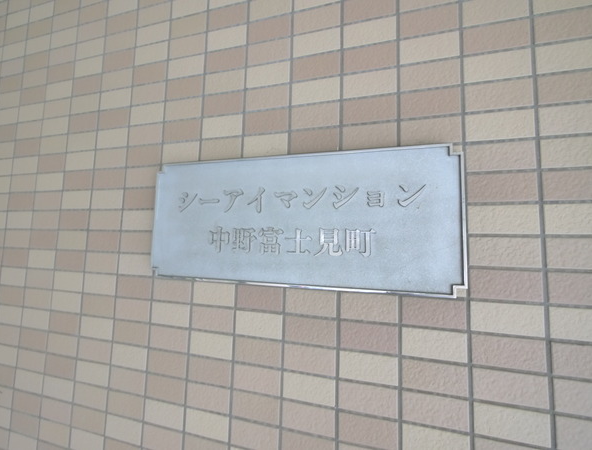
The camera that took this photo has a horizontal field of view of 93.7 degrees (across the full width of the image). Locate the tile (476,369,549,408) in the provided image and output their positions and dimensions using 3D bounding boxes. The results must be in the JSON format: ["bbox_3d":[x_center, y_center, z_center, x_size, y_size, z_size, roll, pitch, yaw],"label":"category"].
[{"bbox_3d":[0.313,0.239,0.411,0.095,0.045,0.010,0,-5,16],"label":"tile"}]

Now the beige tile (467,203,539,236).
[{"bbox_3d":[0.320,-0.008,0.429,0.095,0.045,0.010,0,-5,17],"label":"beige tile"}]

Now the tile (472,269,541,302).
[{"bbox_3d":[0.318,0.091,0.423,0.095,0.045,0.009,0,-5,17],"label":"tile"}]

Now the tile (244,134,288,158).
[{"bbox_3d":[-0.060,-0.158,0.559,0.095,0.045,0.009,0,-5,17],"label":"tile"}]

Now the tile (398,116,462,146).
[{"bbox_3d":[0.229,-0.158,0.473,0.095,0.045,0.009,0,-5,17],"label":"tile"}]

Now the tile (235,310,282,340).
[{"bbox_3d":[-0.070,0.188,0.529,0.095,0.045,0.010,0,-5,16],"label":"tile"}]

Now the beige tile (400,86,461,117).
[{"bbox_3d":[0.230,-0.207,0.477,0.095,0.045,0.009,0,-5,17],"label":"beige tile"}]

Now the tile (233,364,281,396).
[{"bbox_3d":[-0.072,0.289,0.521,0.095,0.045,0.009,0,-5,17],"label":"tile"}]

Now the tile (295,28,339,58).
[{"bbox_3d":[0.041,-0.358,0.547,0.095,0.045,0.009,0,-5,17],"label":"tile"}]

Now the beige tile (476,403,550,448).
[{"bbox_3d":[0.313,0.290,0.406,0.095,0.045,0.009,0,-5,17],"label":"beige tile"}]

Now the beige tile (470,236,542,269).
[{"bbox_3d":[0.319,0.041,0.427,0.095,0.045,0.009,0,-5,17],"label":"beige tile"}]

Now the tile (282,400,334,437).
[{"bbox_3d":[0.023,0.336,0.486,0.095,0.045,0.010,0,-5,17],"label":"tile"}]

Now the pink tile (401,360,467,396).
[{"bbox_3d":[0.217,0.239,0.439,0.095,0.045,0.009,0,-5,17],"label":"pink tile"}]

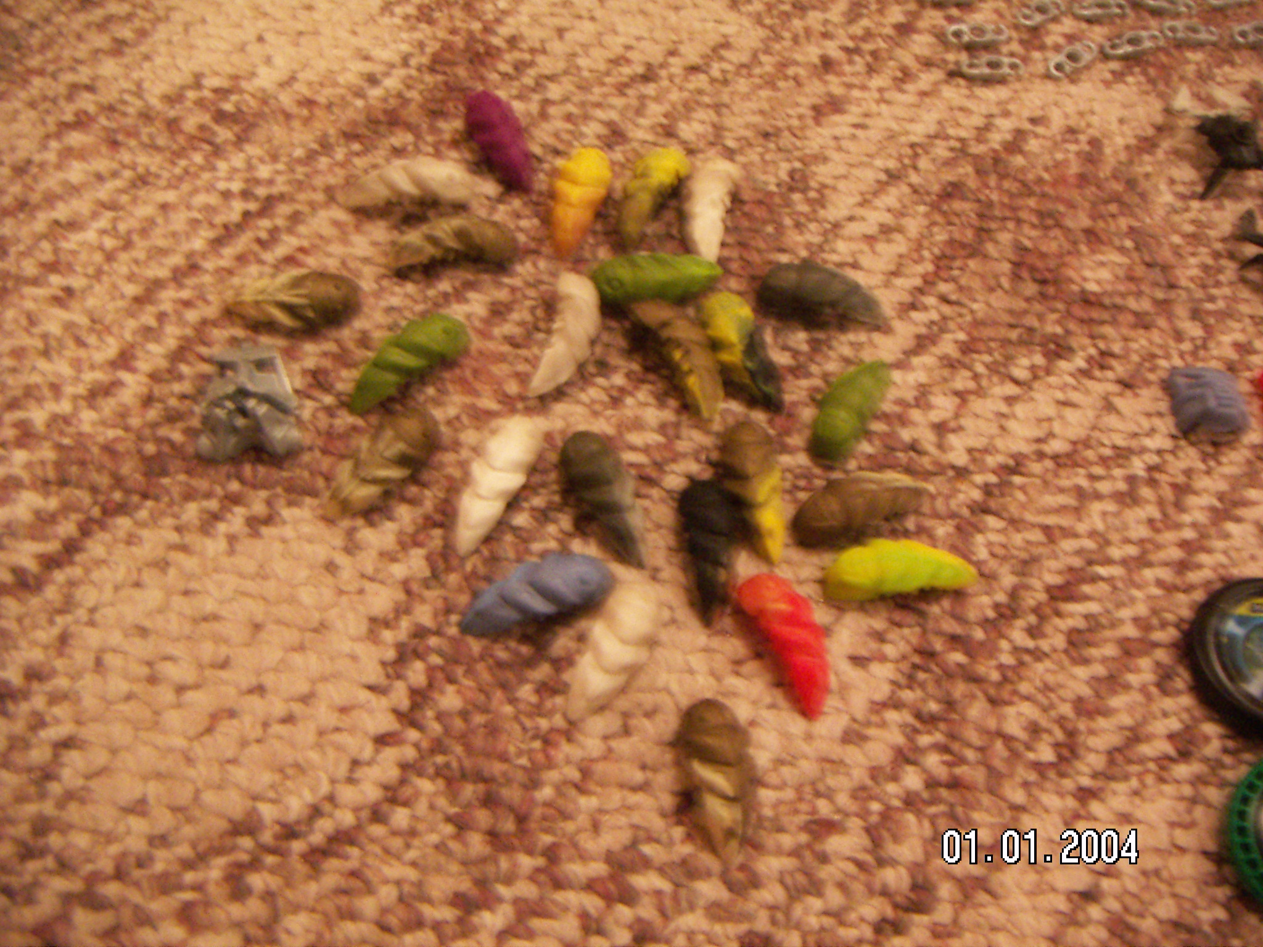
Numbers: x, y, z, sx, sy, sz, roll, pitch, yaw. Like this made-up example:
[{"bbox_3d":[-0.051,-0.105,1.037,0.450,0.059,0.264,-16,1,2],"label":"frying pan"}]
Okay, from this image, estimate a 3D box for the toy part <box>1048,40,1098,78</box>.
[{"bbox_3d":[0.173,-0.162,0.514,0.024,0.004,0.008,-35,66,-19],"label":"toy part"}]

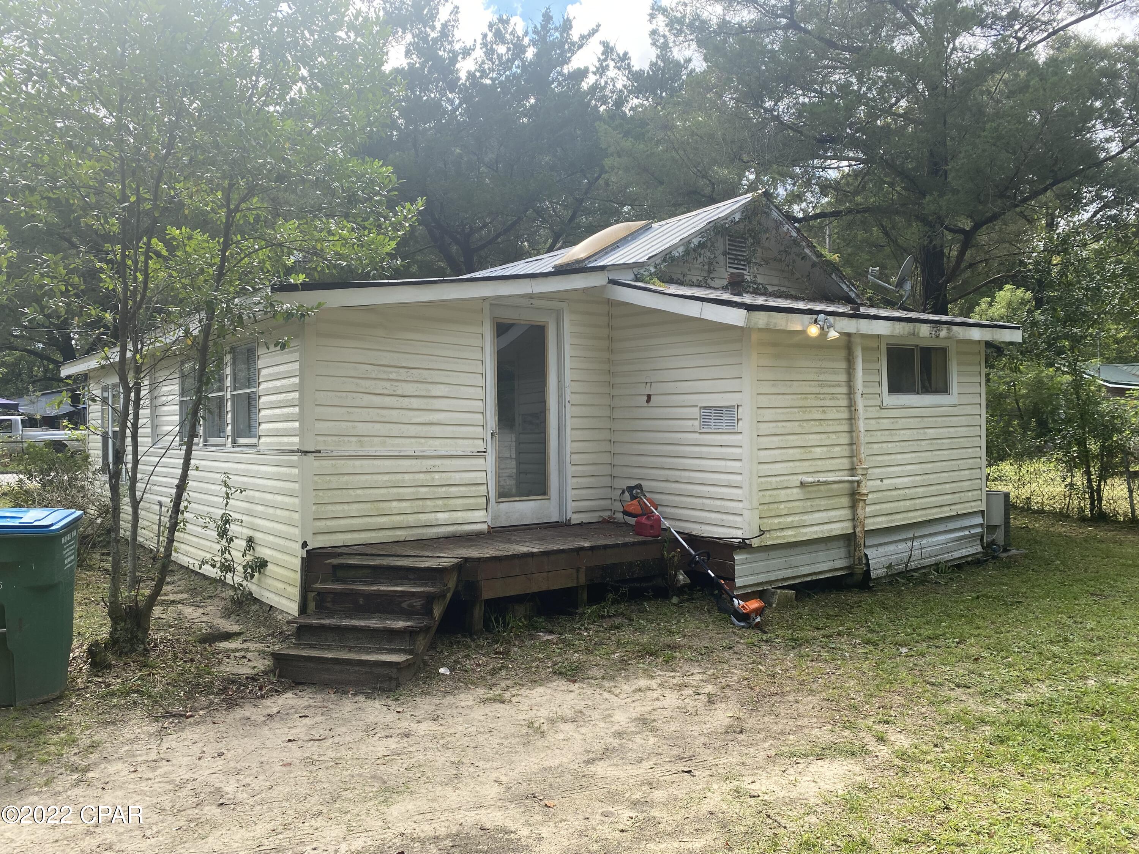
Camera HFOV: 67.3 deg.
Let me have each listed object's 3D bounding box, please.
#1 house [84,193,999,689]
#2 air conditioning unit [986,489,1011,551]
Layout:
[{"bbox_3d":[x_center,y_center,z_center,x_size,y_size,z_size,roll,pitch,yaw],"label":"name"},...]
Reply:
[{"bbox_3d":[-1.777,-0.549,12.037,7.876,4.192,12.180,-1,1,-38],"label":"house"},{"bbox_3d":[4.810,1.080,10.240,0.640,0.670,0.640,-1,1,-3],"label":"air conditioning unit"}]

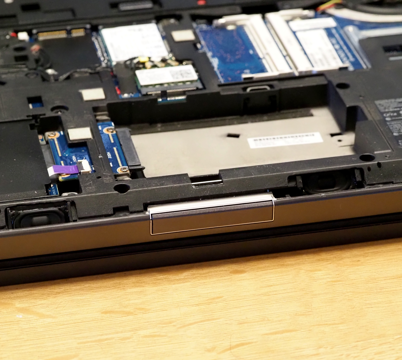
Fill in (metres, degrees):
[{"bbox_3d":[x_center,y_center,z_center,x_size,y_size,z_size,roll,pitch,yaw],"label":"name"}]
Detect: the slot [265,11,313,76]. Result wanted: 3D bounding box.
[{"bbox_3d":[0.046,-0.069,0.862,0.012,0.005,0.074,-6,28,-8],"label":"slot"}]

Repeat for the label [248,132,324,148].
[{"bbox_3d":[0.040,-0.018,0.785,0.035,0.001,0.010,-6,28,-8],"label":"label"}]

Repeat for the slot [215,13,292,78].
[{"bbox_3d":[0.027,-0.067,0.859,0.025,0.005,0.074,-6,28,-8],"label":"slot"}]

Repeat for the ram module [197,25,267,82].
[{"bbox_3d":[0.016,-0.067,0.865,0.025,0.003,0.070,-6,28,-8],"label":"ram module"}]

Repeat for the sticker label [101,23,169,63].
[{"bbox_3d":[-0.034,-0.071,0.865,0.029,0.001,0.043,-6,28,-8],"label":"sticker label"}]

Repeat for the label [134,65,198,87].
[{"bbox_3d":[-0.017,-0.051,0.827,0.029,0.001,0.018,-6,28,-8],"label":"label"}]

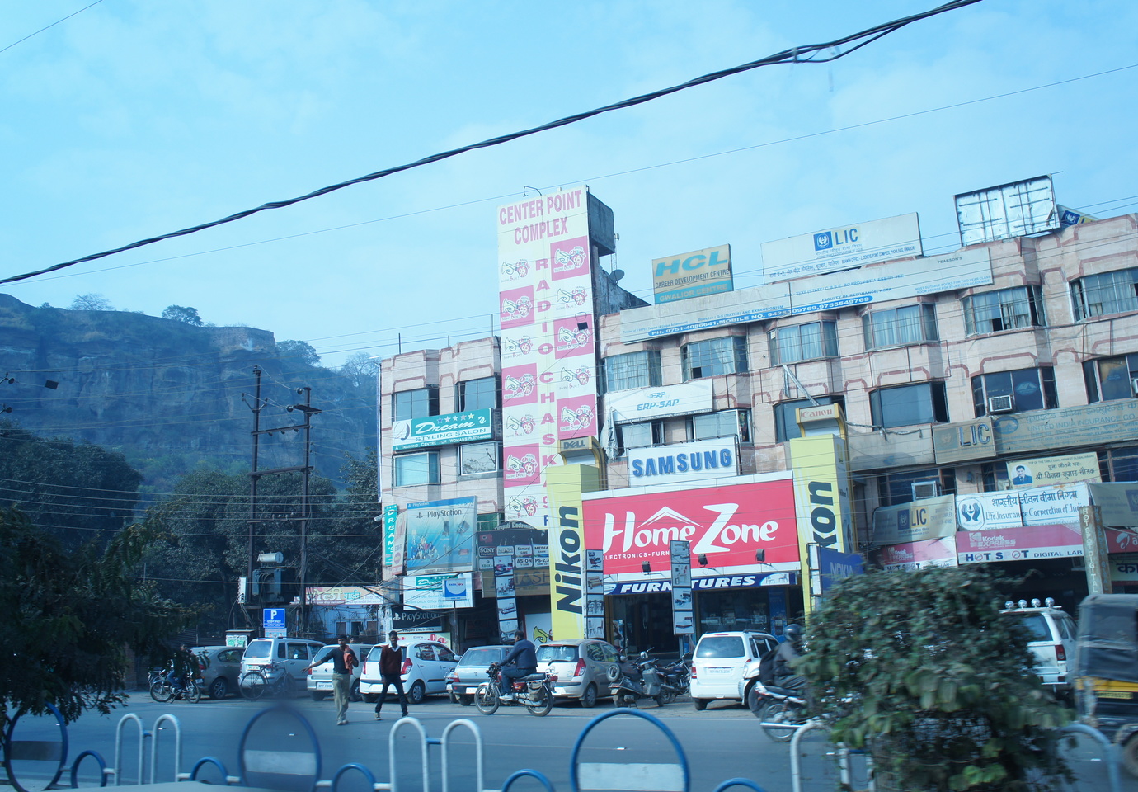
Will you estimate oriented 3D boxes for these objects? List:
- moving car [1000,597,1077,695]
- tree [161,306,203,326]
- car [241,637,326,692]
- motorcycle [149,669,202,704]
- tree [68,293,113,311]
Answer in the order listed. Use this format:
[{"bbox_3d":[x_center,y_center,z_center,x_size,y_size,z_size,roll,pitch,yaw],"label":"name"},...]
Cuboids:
[{"bbox_3d":[10.514,5.614,22.436,1.740,2.080,4.500,-11,-16,32],"label":"moving car"},{"bbox_3d":[-109.299,-22.464,280.000,12.000,6.600,11.000,-2,-13,0],"label":"tree"},{"bbox_3d":[-8.348,8.253,30.456,1.490,1.680,3.500,-9,-15,29],"label":"car"},{"bbox_3d":[-10.890,7.989,27.623,1.970,1.080,0.720,-7,-14,20],"label":"motorcycle"},{"bbox_3d":[-135.179,-26.274,280.000,12.000,6.000,11.000,-2,-13,0],"label":"tree"}]

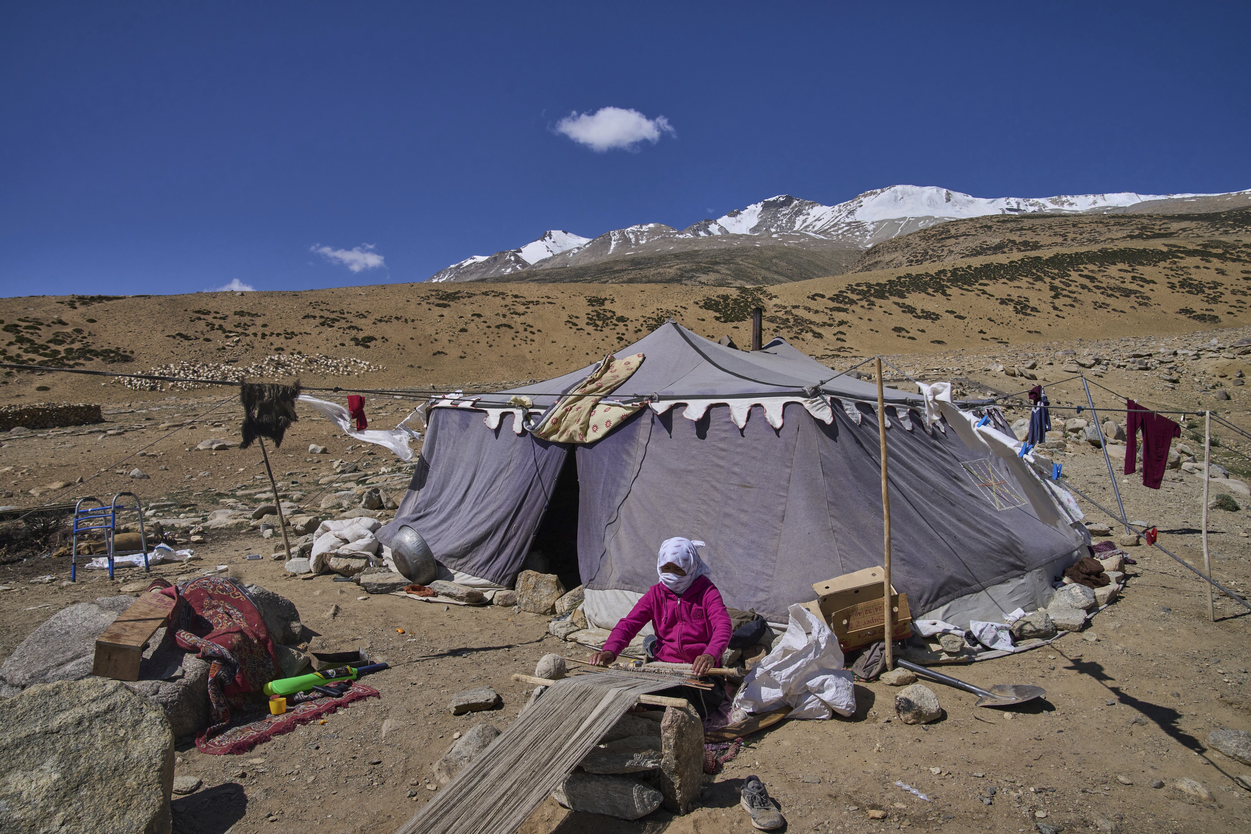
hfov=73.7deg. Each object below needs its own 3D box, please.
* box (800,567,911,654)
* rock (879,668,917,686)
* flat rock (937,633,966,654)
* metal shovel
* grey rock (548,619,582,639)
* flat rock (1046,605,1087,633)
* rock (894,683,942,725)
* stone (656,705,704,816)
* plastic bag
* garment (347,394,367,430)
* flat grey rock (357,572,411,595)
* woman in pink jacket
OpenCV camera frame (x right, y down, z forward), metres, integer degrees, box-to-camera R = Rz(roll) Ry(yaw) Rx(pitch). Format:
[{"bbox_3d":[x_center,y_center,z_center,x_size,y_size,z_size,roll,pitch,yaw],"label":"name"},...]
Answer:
[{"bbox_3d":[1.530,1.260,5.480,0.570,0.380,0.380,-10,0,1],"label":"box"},{"bbox_3d":[1.520,1.445,4.660,0.195,0.095,0.140,0,1,0],"label":"rock"},{"bbox_3d":[2.110,1.460,5.400,0.175,0.110,0.140,0,0,-6],"label":"flat rock"},{"bbox_3d":[1.905,1.460,4.620,0.820,0.130,0.240,0,0,36],"label":"metal shovel"},{"bbox_3d":[-0.400,1.410,5.550,0.210,0.120,0.160,0,1,0],"label":"grey rock"},{"bbox_3d":[3.170,1.455,6.000,0.300,0.130,0.280,0,0,24],"label":"flat rock"},{"bbox_3d":[1.440,1.410,4.120,0.215,0.175,0.180,0,1,0],"label":"rock"},{"bbox_3d":[0.228,1.365,3.360,0.130,0.400,0.160,0,0,30],"label":"stone"},{"bbox_3d":[0.900,1.305,4.500,0.600,0.510,0.460,0,0,0],"label":"plastic bag"},{"bbox_3d":[-2.600,-0.030,8.100,0.210,0.350,0.100,0,0,27],"label":"garment"},{"bbox_3d":[-2.170,1.505,7.430,0.440,0.130,0.340,0,0,-12],"label":"flat grey rock"},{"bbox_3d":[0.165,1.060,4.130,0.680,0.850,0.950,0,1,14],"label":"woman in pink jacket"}]

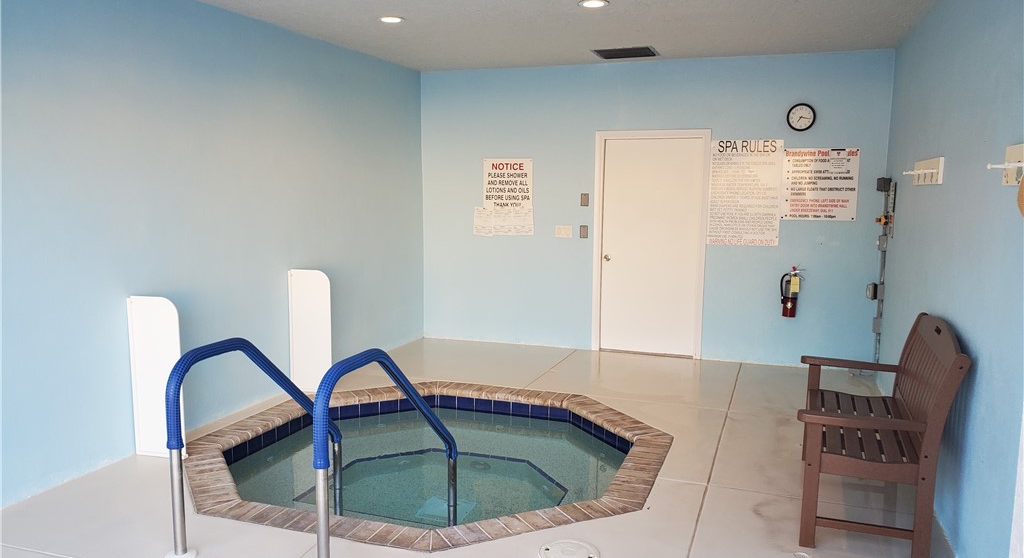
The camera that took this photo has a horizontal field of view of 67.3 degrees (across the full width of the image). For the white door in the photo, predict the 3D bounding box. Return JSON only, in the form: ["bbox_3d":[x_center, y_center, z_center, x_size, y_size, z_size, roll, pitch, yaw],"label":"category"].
[{"bbox_3d":[1.290,-0.320,7.235,1.060,2.114,0.070,3,7,19],"label":"white door"}]

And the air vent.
[{"bbox_3d":[0.996,-1.952,6.664,0.542,0.030,0.542,3,7,19],"label":"air vent"}]

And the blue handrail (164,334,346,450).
[{"bbox_3d":[-1.209,0.626,3.788,0.075,0.763,1.266,3,8,21],"label":"blue handrail"}]

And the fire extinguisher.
[{"bbox_3d":[2.462,0.119,6.766,0.181,0.457,0.151,3,7,19],"label":"fire extinguisher"}]

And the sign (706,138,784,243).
[{"bbox_3d":[2.083,-0.767,6.879,0.618,0.939,0.020,3,7,19],"label":"sign"}]

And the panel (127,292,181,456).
[{"bbox_3d":[-2.047,0.580,4.471,0.362,0.949,0.035,2,7,16],"label":"panel"}]

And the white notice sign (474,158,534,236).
[{"bbox_3d":[-0.085,-0.799,7.657,0.623,0.773,0.020,3,7,19],"label":"white notice sign"}]

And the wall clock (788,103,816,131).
[{"bbox_3d":[2.504,-1.393,6.642,0.237,0.237,0.040,3,7,19],"label":"wall clock"}]

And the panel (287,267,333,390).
[{"bbox_3d":[-1.530,0.407,5.907,0.362,0.949,0.035,2,7,16],"label":"panel"}]

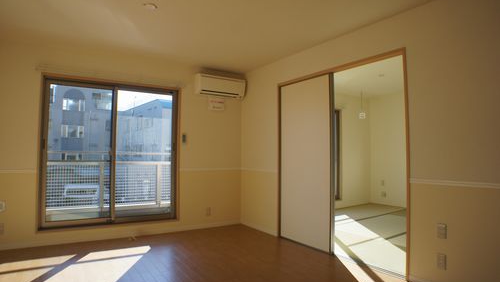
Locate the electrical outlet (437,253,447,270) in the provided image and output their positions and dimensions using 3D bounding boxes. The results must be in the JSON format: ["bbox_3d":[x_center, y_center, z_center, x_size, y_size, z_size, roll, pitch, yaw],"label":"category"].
[{"bbox_3d":[1.526,0.962,2.645,0.011,0.120,0.072,2,-3,-33],"label":"electrical outlet"}]

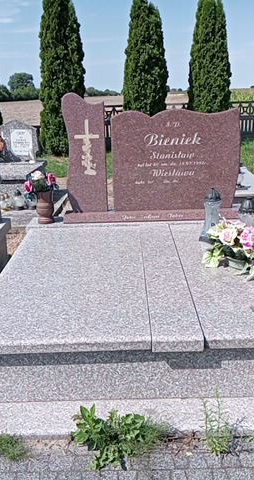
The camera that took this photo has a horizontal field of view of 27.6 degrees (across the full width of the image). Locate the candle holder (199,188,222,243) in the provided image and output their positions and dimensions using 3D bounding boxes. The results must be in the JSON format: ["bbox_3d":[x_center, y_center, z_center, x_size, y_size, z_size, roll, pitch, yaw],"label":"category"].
[{"bbox_3d":[0.558,-0.166,3.354,0.155,0.354,0.155,-4,17,-9],"label":"candle holder"}]

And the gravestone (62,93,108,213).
[{"bbox_3d":[-0.307,-0.634,3.817,0.324,0.873,0.081,-1,17,0],"label":"gravestone"}]

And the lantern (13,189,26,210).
[{"bbox_3d":[-1.201,-0.454,5.800,0.135,0.235,0.135,-1,16,0],"label":"lantern"}]

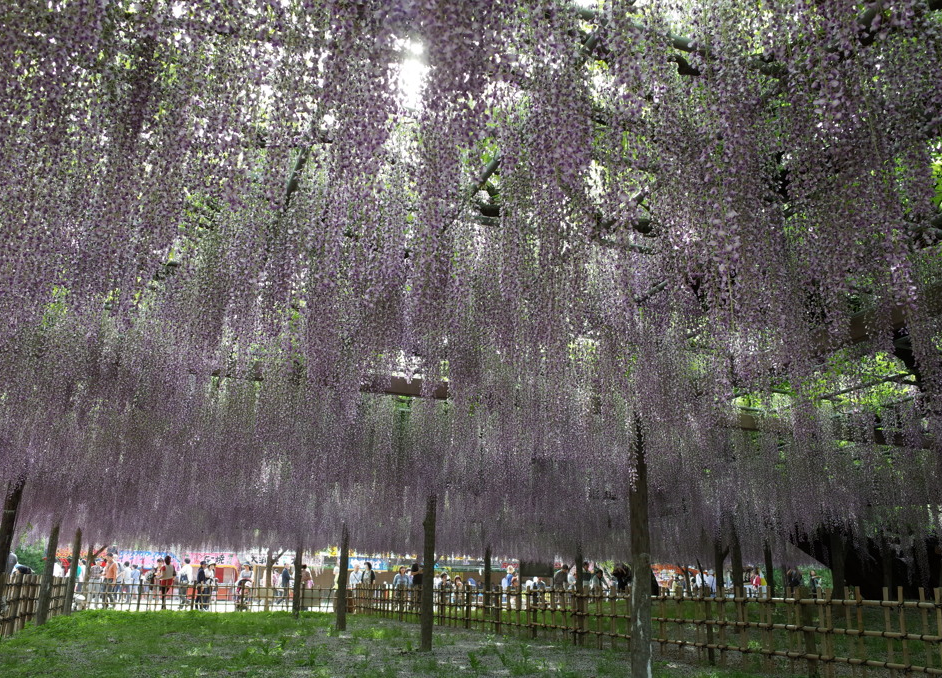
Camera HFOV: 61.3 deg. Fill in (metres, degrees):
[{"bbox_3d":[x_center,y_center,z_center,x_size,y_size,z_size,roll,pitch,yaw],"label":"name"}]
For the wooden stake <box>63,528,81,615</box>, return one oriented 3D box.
[{"bbox_3d":[-9.576,5.559,19.149,0.175,2.150,0.175,2,-18,0],"label":"wooden stake"}]

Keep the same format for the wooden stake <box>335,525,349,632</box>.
[{"bbox_3d":[-2.416,4.380,15.174,0.150,2.300,0.150,1,-17,0],"label":"wooden stake"}]

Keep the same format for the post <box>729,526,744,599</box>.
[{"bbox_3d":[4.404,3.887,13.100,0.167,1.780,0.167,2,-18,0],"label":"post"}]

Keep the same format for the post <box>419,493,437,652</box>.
[{"bbox_3d":[-0.578,3.148,11.073,0.178,2.300,0.178,2,-18,0],"label":"post"}]

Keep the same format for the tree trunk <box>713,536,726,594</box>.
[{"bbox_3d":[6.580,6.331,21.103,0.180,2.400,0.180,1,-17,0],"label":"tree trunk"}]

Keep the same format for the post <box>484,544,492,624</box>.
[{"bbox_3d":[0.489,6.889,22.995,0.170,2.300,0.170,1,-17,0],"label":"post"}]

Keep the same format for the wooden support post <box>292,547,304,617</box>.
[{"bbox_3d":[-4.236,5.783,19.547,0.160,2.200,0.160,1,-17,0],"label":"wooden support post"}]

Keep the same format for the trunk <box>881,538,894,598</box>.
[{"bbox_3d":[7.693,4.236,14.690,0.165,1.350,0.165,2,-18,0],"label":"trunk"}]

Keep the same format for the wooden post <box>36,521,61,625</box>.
[{"bbox_3d":[-7.933,4.237,14.984,0.175,2.300,0.175,1,-17,0],"label":"wooden post"}]

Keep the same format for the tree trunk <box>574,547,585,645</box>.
[{"bbox_3d":[2.368,5.442,17.325,0.150,1.920,0.150,2,-18,0],"label":"tree trunk"}]

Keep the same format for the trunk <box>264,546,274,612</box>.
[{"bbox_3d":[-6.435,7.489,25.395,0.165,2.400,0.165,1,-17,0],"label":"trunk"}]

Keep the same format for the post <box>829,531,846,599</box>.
[{"bbox_3d":[10.386,6.744,22.563,0.380,2.600,0.380,1,-17,0],"label":"post"}]

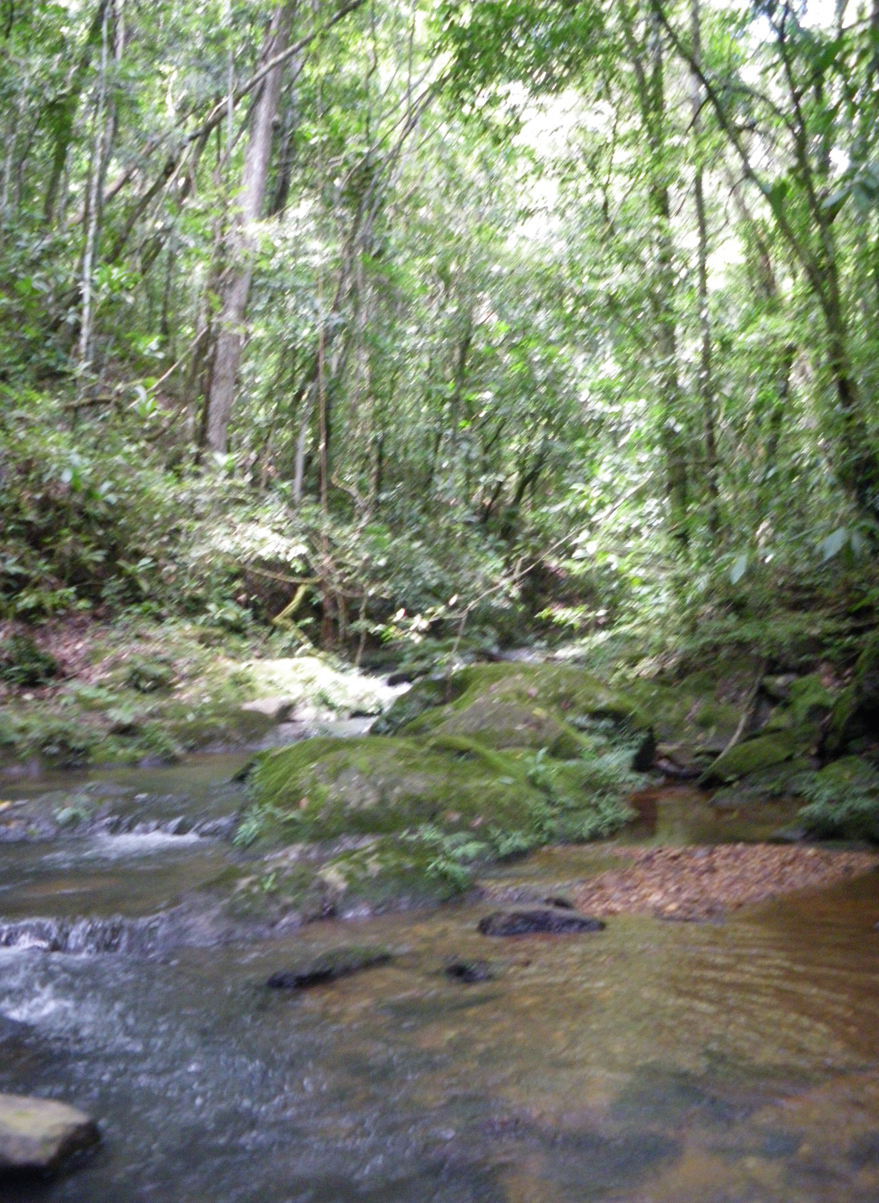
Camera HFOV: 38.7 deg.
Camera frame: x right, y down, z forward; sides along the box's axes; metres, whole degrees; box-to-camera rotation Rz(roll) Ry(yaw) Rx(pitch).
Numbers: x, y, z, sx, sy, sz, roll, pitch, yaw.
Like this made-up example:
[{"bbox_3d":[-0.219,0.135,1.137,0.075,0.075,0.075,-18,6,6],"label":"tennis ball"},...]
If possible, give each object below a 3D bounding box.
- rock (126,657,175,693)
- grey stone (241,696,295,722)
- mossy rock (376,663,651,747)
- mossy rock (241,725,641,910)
[{"bbox_3d":[-2.700,0.720,11.700,0.450,0.320,0.400,0,0,0],"label":"rock"},{"bbox_3d":[-1.570,1.020,11.400,0.470,0.220,0.380,0,0,0],"label":"grey stone"},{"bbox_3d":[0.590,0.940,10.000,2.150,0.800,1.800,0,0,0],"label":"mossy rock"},{"bbox_3d":[0.000,1.140,7.100,2.300,0.760,2.200,0,0,0],"label":"mossy rock"}]

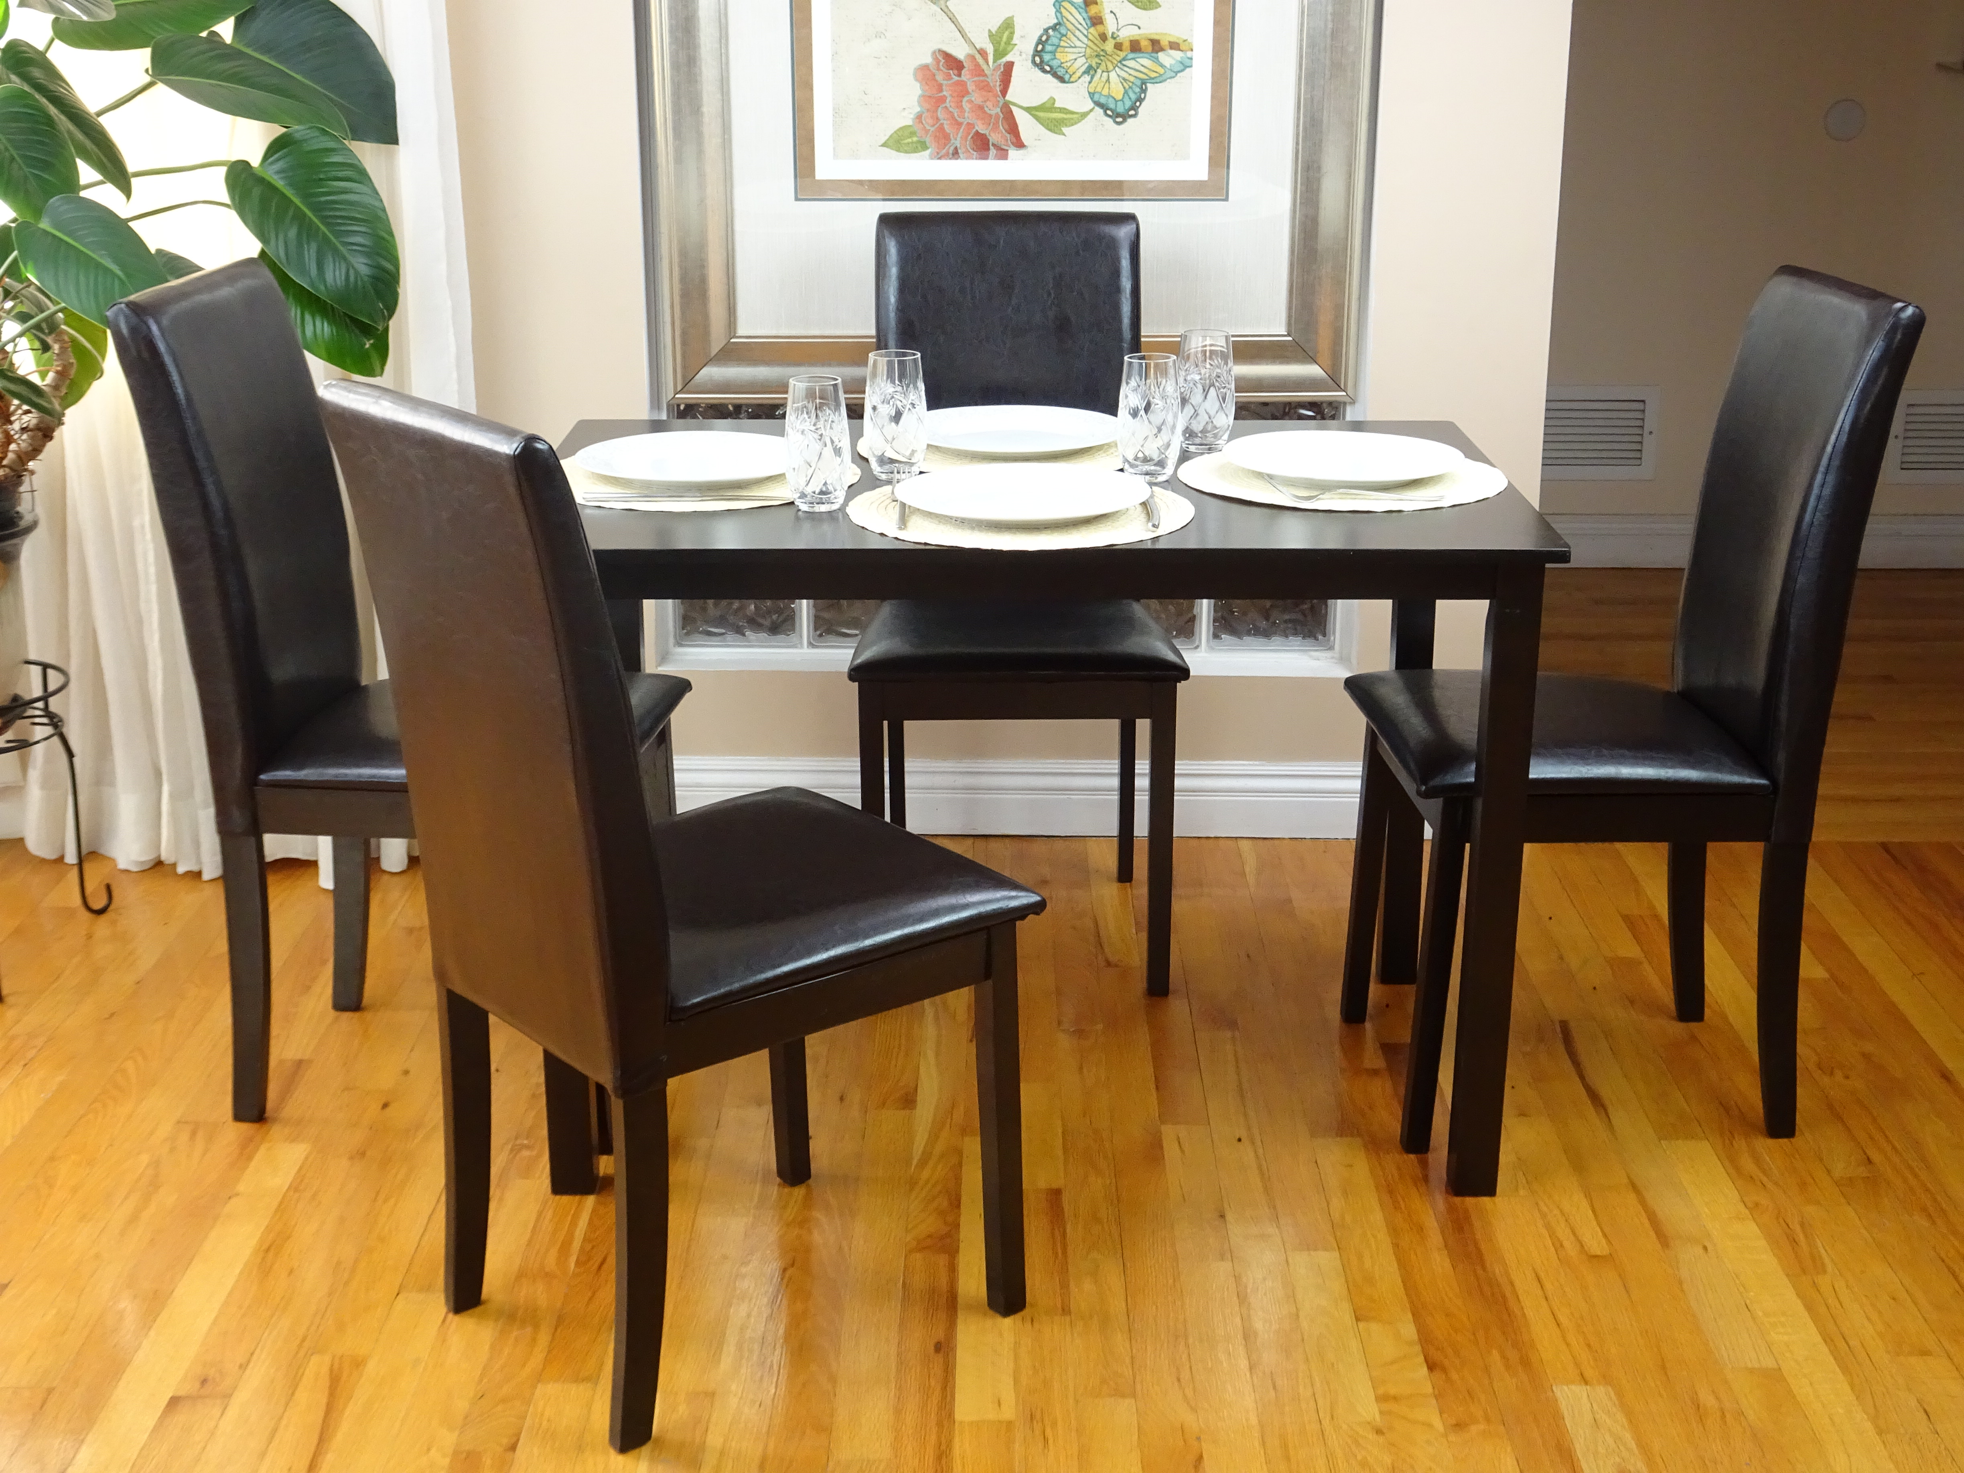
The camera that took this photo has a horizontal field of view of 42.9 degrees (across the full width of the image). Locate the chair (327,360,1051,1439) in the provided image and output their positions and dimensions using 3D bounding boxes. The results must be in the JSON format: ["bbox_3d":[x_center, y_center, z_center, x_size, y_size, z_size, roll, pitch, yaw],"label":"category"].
[{"bbox_3d":[-0.274,0.127,2.388,0.524,0.956,0.428,-14,23,-37],"label":"chair"}]

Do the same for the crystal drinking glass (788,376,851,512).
[{"bbox_3d":[-0.175,-0.310,2.663,0.069,0.135,0.069,0,18,0],"label":"crystal drinking glass"}]

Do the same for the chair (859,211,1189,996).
[{"bbox_3d":[0.048,-0.189,3.355,0.428,0.956,0.524,0,18,0],"label":"chair"}]

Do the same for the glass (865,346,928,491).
[{"bbox_3d":[-0.099,-0.357,2.806,0.069,0.135,0.069,0,18,0],"label":"glass"}]

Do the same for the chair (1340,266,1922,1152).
[{"bbox_3d":[0.720,-0.041,2.897,0.524,0.956,0.428,-1,18,-3],"label":"chair"}]

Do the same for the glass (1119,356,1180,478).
[{"bbox_3d":[0.190,-0.357,2.804,0.069,0.135,0.069,0,18,0],"label":"glass"}]

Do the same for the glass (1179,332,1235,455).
[{"bbox_3d":[0.267,-0.408,2.962,0.069,0.135,0.069,0,18,0],"label":"glass"}]

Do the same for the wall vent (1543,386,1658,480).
[{"bbox_3d":[1.283,-0.647,5.348,0.330,0.205,0.018,0,18,0],"label":"wall vent"}]

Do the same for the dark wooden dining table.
[{"bbox_3d":[0.047,0.059,2.941,1.095,0.740,0.667,0,18,0],"label":"dark wooden dining table"}]

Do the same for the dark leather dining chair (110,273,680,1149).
[{"bbox_3d":[-0.647,-0.047,2.923,0.524,0.956,0.428,2,18,7],"label":"dark leather dining chair"}]

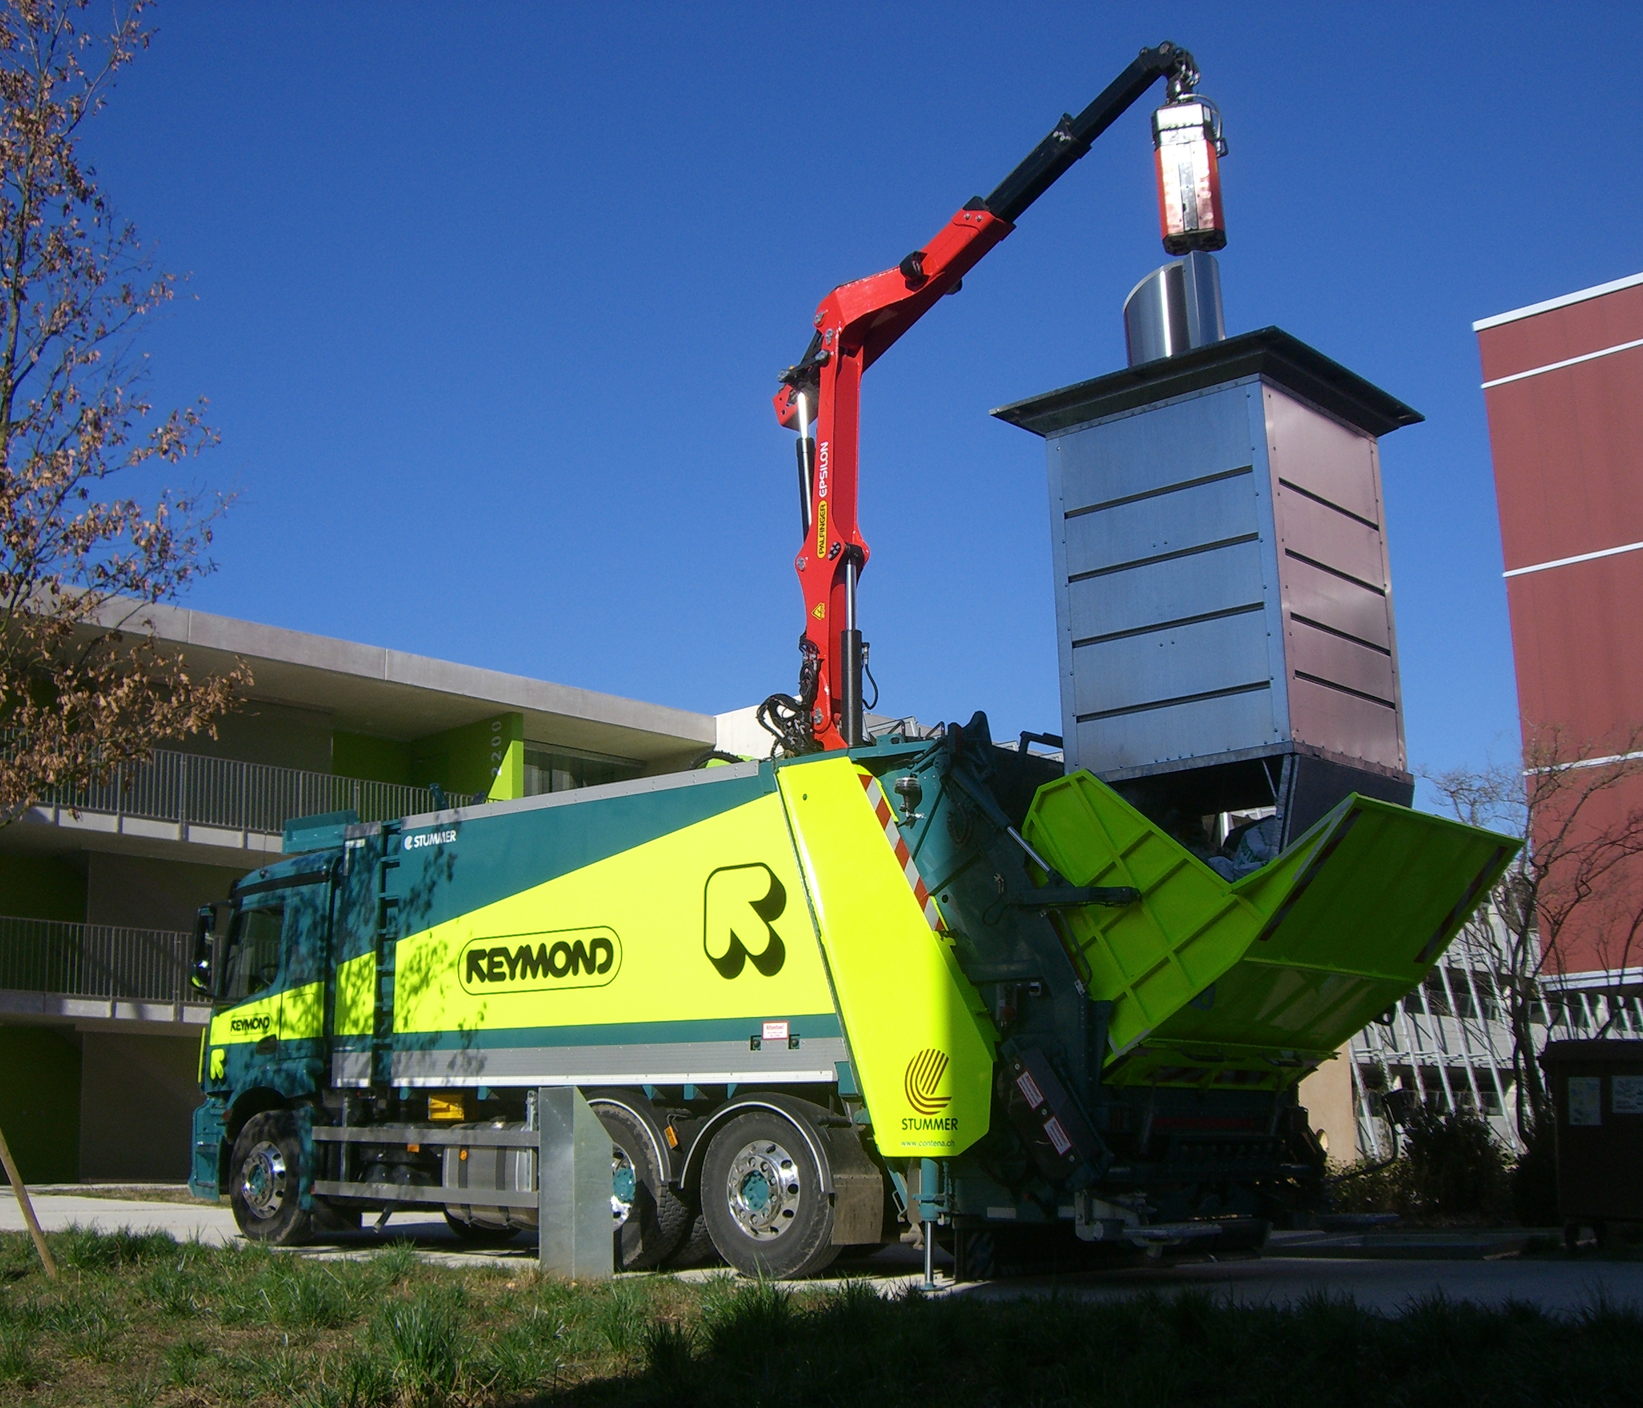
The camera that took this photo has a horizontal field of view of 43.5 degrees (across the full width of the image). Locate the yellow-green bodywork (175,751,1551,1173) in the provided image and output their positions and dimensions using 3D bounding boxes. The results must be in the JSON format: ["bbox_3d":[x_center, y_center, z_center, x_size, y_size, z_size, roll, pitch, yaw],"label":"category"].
[{"bbox_3d":[-0.524,2.042,15.231,10.980,2.763,2.530,-10,-16,40],"label":"yellow-green bodywork"}]

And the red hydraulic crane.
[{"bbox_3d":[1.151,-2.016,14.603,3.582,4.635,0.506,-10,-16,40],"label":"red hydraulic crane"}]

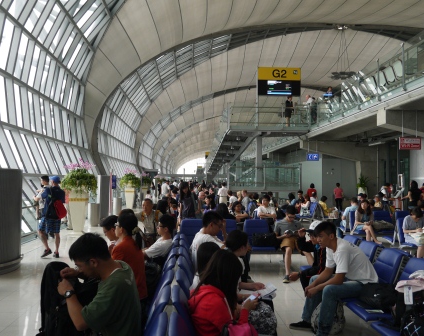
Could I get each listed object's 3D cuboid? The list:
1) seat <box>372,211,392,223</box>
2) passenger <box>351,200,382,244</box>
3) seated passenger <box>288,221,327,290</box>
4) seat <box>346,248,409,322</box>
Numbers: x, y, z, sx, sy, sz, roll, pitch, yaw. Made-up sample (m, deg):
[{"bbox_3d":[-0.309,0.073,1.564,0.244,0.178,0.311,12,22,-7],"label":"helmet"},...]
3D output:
[{"bbox_3d":[4.132,1.475,10.657,0.550,0.900,0.650,0,-2,-3],"label":"seat"},{"bbox_3d":[3.446,1.319,9.750,0.520,1.170,0.780,0,-2,-1],"label":"passenger"},{"bbox_3d":[1.309,1.200,5.248,0.780,1.150,0.550,0,-2,-3],"label":"seated passenger"},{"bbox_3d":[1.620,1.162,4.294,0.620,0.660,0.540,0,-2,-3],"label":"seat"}]

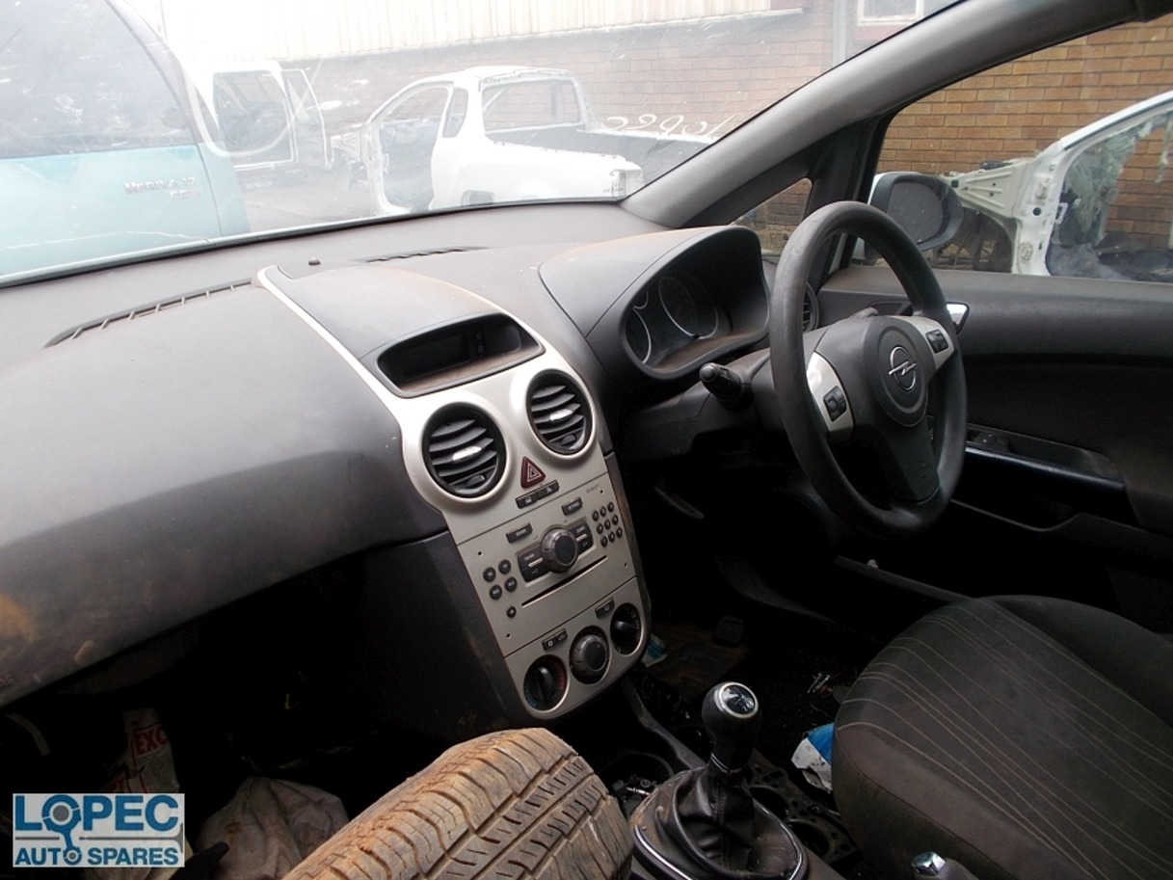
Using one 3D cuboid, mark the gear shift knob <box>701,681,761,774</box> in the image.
[{"bbox_3d":[0.130,0.256,0.785,0.052,0.083,0.052,3,27,-2],"label":"gear shift knob"}]

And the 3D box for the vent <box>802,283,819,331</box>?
[{"bbox_3d":[0.325,-0.194,1.325,0.045,0.100,0.100,1,18,45],"label":"vent"}]

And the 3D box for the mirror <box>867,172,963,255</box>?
[{"bbox_3d":[0.513,-0.363,1.420,0.200,0.135,0.105,-19,26,-35],"label":"mirror"}]

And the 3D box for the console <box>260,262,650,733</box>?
[{"bbox_3d":[-0.140,0.030,0.963,0.400,0.410,0.250,16,28,40],"label":"console"}]

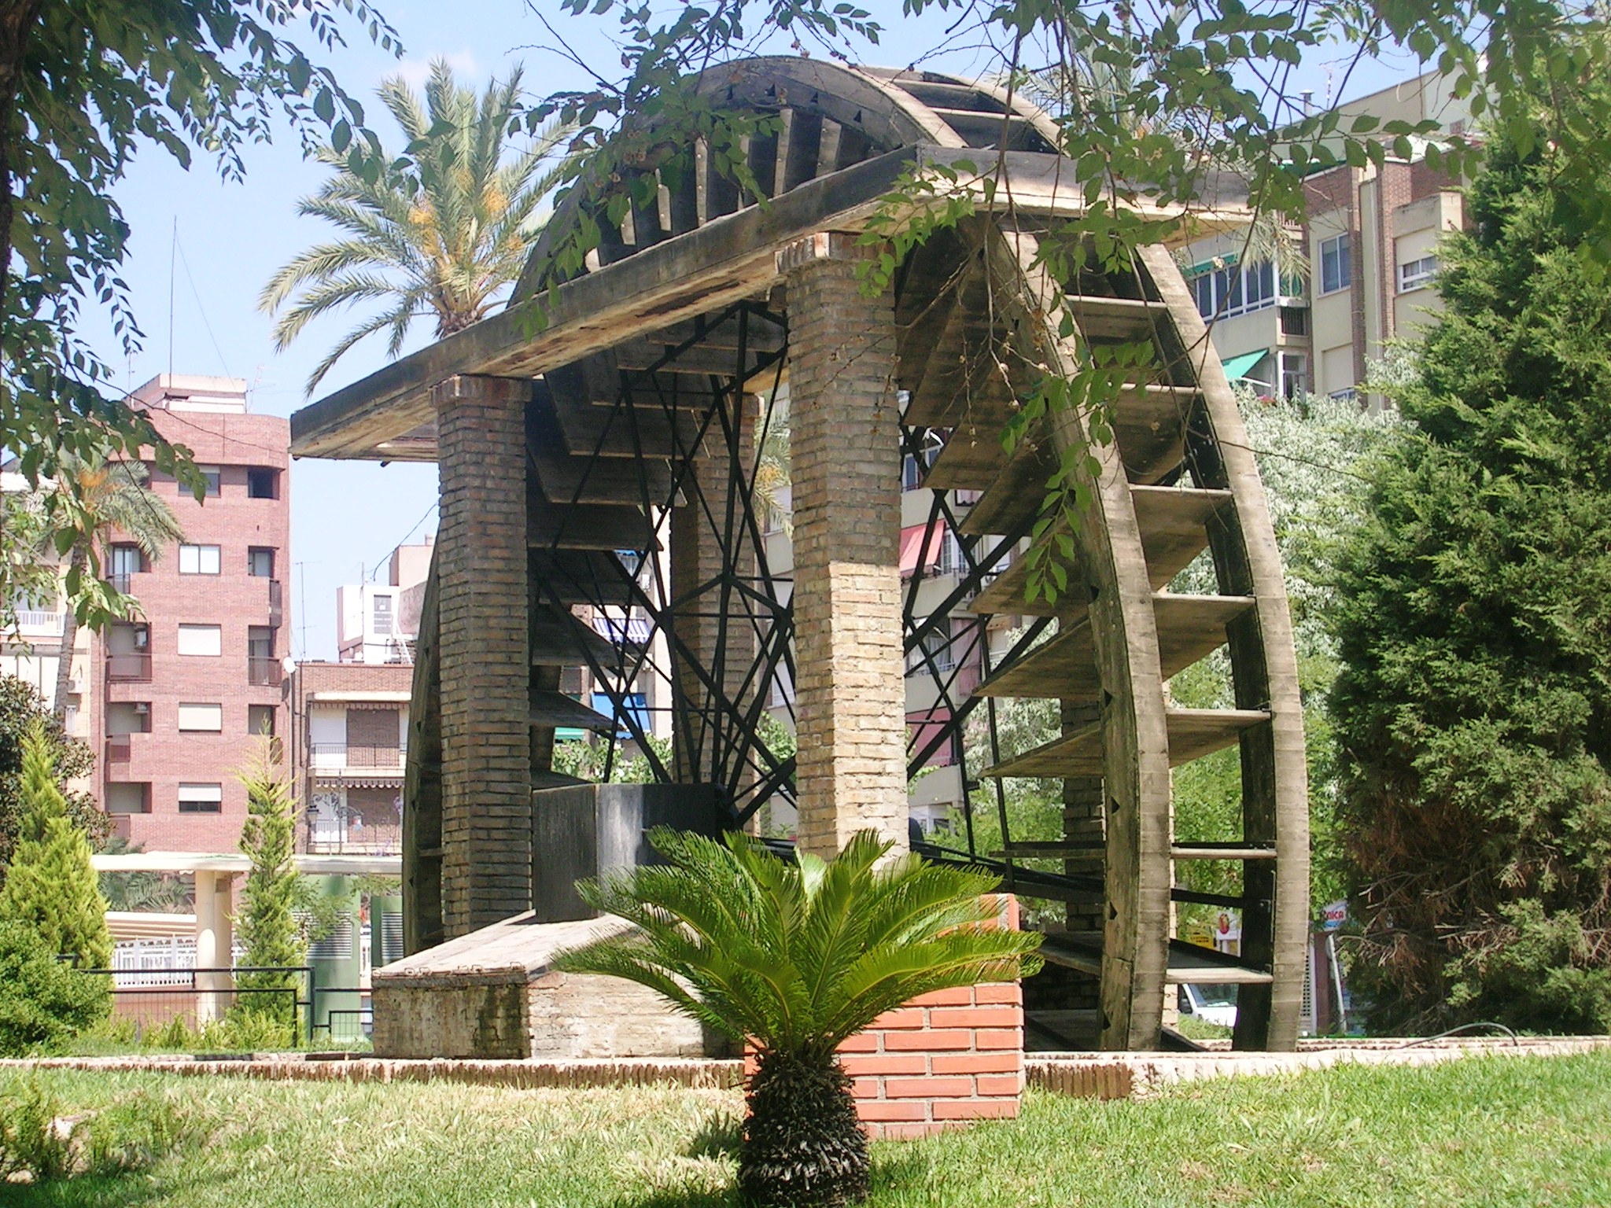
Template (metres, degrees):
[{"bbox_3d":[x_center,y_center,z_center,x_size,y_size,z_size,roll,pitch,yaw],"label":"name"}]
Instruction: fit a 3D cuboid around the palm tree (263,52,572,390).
[{"bbox_3d":[-4.478,-0.547,52.578,5.300,13.490,5.300,2,-7,-27],"label":"palm tree"}]

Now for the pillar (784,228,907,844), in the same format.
[{"bbox_3d":[0.205,0.211,18.505,0.410,3.790,0.410,2,-7,-27],"label":"pillar"}]

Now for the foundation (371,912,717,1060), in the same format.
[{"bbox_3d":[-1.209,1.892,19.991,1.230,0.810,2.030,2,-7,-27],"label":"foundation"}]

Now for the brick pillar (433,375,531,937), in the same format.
[{"bbox_3d":[-1.777,0.654,22.272,0.410,3.810,0.410,2,-7,-27],"label":"brick pillar"}]

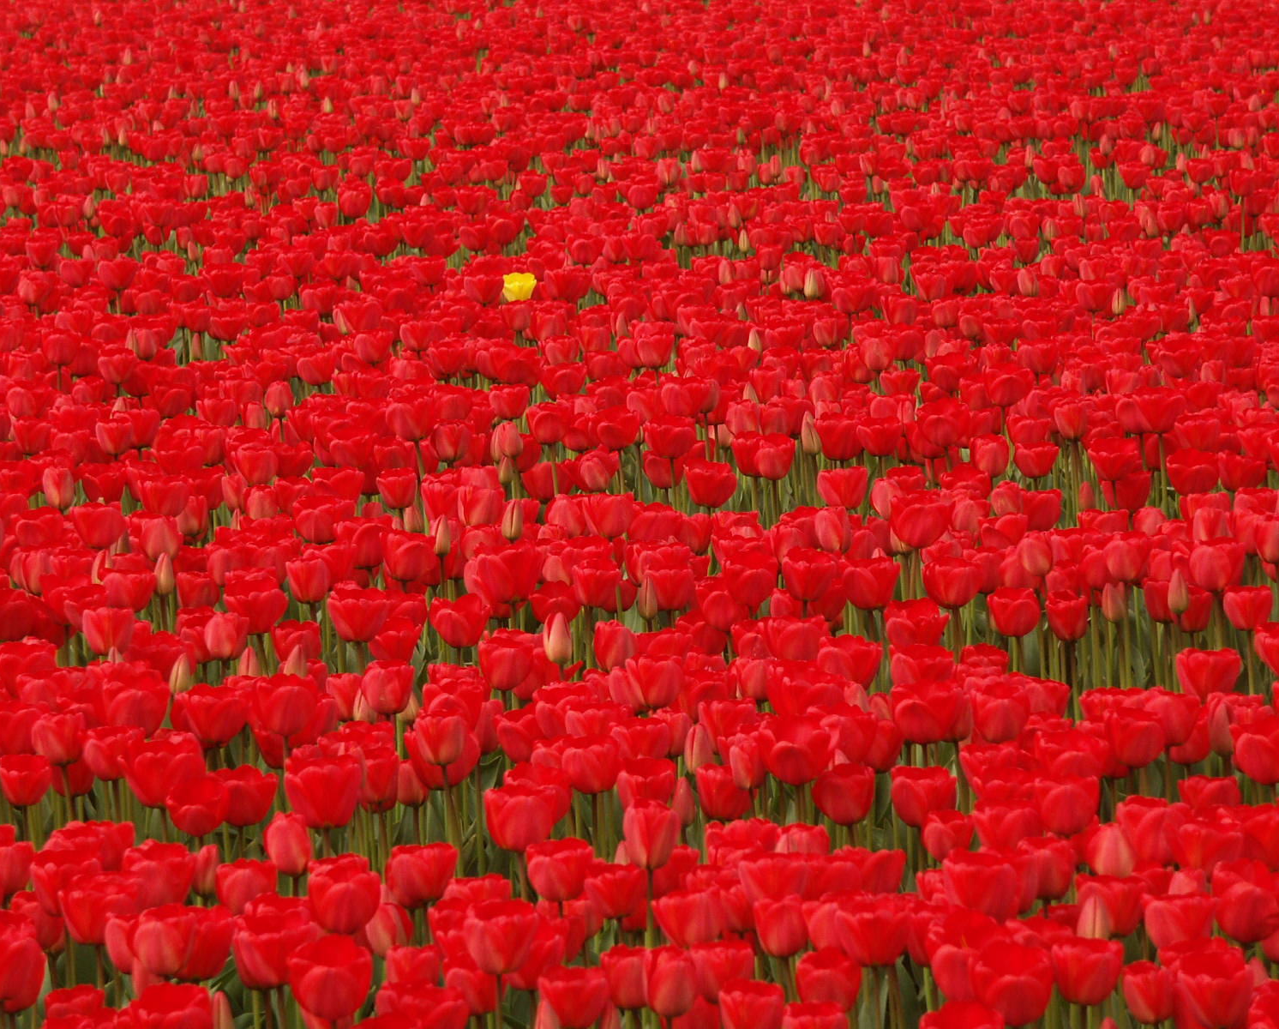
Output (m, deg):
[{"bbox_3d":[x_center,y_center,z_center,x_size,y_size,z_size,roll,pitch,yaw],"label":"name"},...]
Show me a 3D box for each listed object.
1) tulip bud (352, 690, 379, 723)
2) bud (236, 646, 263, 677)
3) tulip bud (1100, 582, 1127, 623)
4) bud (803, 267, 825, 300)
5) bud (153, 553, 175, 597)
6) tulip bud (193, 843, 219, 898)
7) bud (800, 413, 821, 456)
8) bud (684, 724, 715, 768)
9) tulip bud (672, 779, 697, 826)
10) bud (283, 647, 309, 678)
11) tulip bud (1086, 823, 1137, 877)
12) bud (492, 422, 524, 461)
[{"bbox_3d":[-0.305,0.211,8.758,0.029,0.046,0.029,-6,6,0],"label":"tulip bud"},{"bbox_3d":[-0.447,0.179,9.030,0.028,0.057,0.028,0,6,0],"label":"bud"},{"bbox_3d":[0.613,0.114,10.179,0.032,0.054,0.032,-5,6,0],"label":"tulip bud"},{"bbox_3d":[0.311,-0.411,14.062,0.035,0.060,0.035,0,6,0],"label":"bud"},{"bbox_3d":[-0.578,0.074,9.595,0.025,0.053,0.025,0,6,0],"label":"bud"},{"bbox_3d":[-0.436,0.358,7.915,0.028,0.055,0.028,10,6,0],"label":"tulip bud"},{"bbox_3d":[0.246,-0.114,11.321,0.028,0.061,0.028,-10,6,0],"label":"bud"},{"bbox_3d":[0.067,0.259,8.737,0.033,0.055,0.033,7,6,0],"label":"bud"},{"bbox_3d":[0.046,0.290,7.957,0.024,0.049,0.024,0,6,0],"label":"tulip bud"},{"bbox_3d":[-0.412,0.183,9.449,0.031,0.054,0.031,6,6,0],"label":"bud"},{"bbox_3d":[0.468,0.338,7.822,0.050,0.062,0.050,0,6,0],"label":"tulip bud"},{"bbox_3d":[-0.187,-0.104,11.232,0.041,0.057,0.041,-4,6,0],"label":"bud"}]

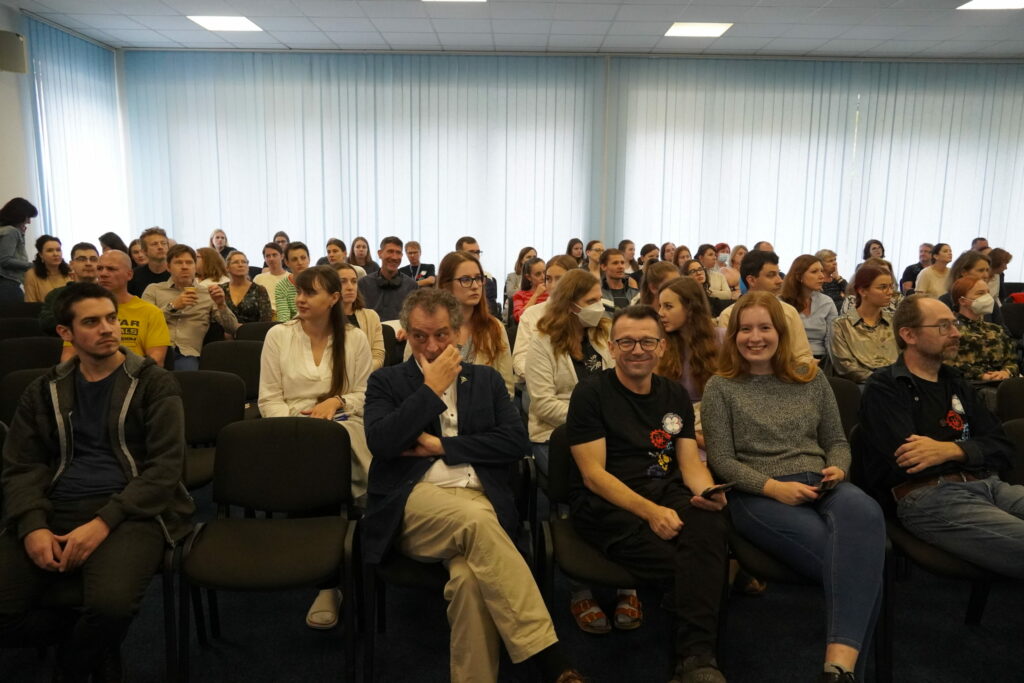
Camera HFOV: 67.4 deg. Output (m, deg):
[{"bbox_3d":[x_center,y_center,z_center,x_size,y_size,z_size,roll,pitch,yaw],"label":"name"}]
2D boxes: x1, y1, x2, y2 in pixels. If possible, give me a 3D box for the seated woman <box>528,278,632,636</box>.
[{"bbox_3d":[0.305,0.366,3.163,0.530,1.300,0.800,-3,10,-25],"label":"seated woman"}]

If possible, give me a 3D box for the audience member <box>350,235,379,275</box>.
[{"bbox_3d":[-1.606,-0.437,8.055,0.480,1.289,0.800,1,9,0],"label":"audience member"}]

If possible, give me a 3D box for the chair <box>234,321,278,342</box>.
[{"bbox_3d":[-1.460,0.316,4.725,0.540,0.820,0.550,0,9,-8],"label":"chair"}]

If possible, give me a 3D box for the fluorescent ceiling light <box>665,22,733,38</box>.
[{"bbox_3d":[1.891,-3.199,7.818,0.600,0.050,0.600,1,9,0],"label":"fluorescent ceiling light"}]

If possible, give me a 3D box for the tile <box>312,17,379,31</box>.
[{"bbox_3d":[-1.705,-3.225,7.810,0.600,0.020,0.600,1,9,0],"label":"tile"}]

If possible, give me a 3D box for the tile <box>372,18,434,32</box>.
[{"bbox_3d":[-1.100,-3.220,7.798,0.600,0.020,0.600,1,9,0],"label":"tile"}]

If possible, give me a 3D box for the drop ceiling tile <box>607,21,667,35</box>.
[{"bbox_3d":[1.300,-3.183,7.782,0.600,0.020,0.600,1,9,0],"label":"drop ceiling tile"}]

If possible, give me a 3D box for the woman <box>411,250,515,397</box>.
[{"bbox_3d":[-0.166,0.336,3.020,0.500,1.350,0.750,-1,9,-10],"label":"woman"}]

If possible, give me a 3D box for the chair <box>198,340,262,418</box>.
[{"bbox_3d":[-1.480,0.426,4.159,0.540,0.820,0.580,0,9,-5],"label":"chair"}]

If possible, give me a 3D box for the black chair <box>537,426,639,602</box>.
[{"bbox_3d":[0.362,0.699,2.467,0.540,0.820,0.550,0,9,-4],"label":"black chair"}]

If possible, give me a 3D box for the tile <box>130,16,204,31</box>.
[{"bbox_3d":[-3.505,-3.250,7.810,0.600,0.020,0.600,1,9,0],"label":"tile"}]

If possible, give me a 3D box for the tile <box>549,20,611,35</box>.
[{"bbox_3d":[0.691,-3.205,7.824,0.600,0.025,0.600,1,9,0],"label":"tile"}]

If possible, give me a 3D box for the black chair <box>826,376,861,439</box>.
[{"bbox_3d":[1.370,0.580,3.446,0.540,0.820,0.580,0,9,-4],"label":"black chair"}]

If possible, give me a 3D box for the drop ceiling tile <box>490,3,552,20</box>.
[{"bbox_3d":[0.095,-3.108,7.197,0.600,0.020,0.600,1,9,0],"label":"drop ceiling tile"}]

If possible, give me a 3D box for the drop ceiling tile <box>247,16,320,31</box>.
[{"bbox_3d":[-2.300,-3.239,7.806,0.600,0.020,0.600,1,9,0],"label":"drop ceiling tile"}]

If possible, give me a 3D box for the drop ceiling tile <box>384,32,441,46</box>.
[{"bbox_3d":[-1.104,-3.313,8.403,0.600,0.020,0.600,1,9,0],"label":"drop ceiling tile"}]

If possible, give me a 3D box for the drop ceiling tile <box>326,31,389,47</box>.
[{"bbox_3d":[-1.705,-3.335,8.424,0.600,0.025,0.600,1,9,0],"label":"drop ceiling tile"}]

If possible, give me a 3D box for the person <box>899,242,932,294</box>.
[{"bbox_3d":[4.541,-0.397,8.307,0.540,1.297,0.800,0,9,-5],"label":"person"}]

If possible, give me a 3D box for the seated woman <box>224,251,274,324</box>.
[{"bbox_3d":[-1.984,-0.008,5.484,0.520,1.250,0.780,-2,9,-14],"label":"seated woman"}]

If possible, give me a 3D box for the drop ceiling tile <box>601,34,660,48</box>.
[{"bbox_3d":[1.294,-3.290,8.415,0.600,0.025,0.600,1,9,0],"label":"drop ceiling tile"}]

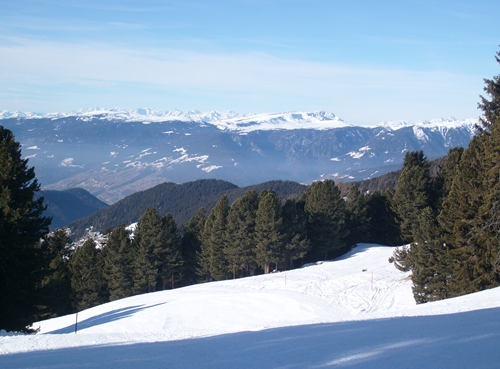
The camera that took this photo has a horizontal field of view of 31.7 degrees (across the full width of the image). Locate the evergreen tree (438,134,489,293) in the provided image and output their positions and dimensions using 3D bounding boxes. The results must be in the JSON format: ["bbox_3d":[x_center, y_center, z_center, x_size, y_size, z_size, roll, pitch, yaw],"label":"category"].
[{"bbox_3d":[14.780,2.400,61.000,3.460,11.340,3.290,0,4,0],"label":"evergreen tree"}]

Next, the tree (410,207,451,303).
[{"bbox_3d":[11.680,4.740,57.000,2.590,6.510,2.460,0,4,0],"label":"tree"}]

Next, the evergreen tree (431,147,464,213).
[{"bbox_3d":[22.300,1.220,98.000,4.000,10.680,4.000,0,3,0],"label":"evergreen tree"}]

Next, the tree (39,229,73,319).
[{"bbox_3d":[-18.790,8.830,86.000,3.710,8.880,3.710,0,3,0],"label":"tree"}]

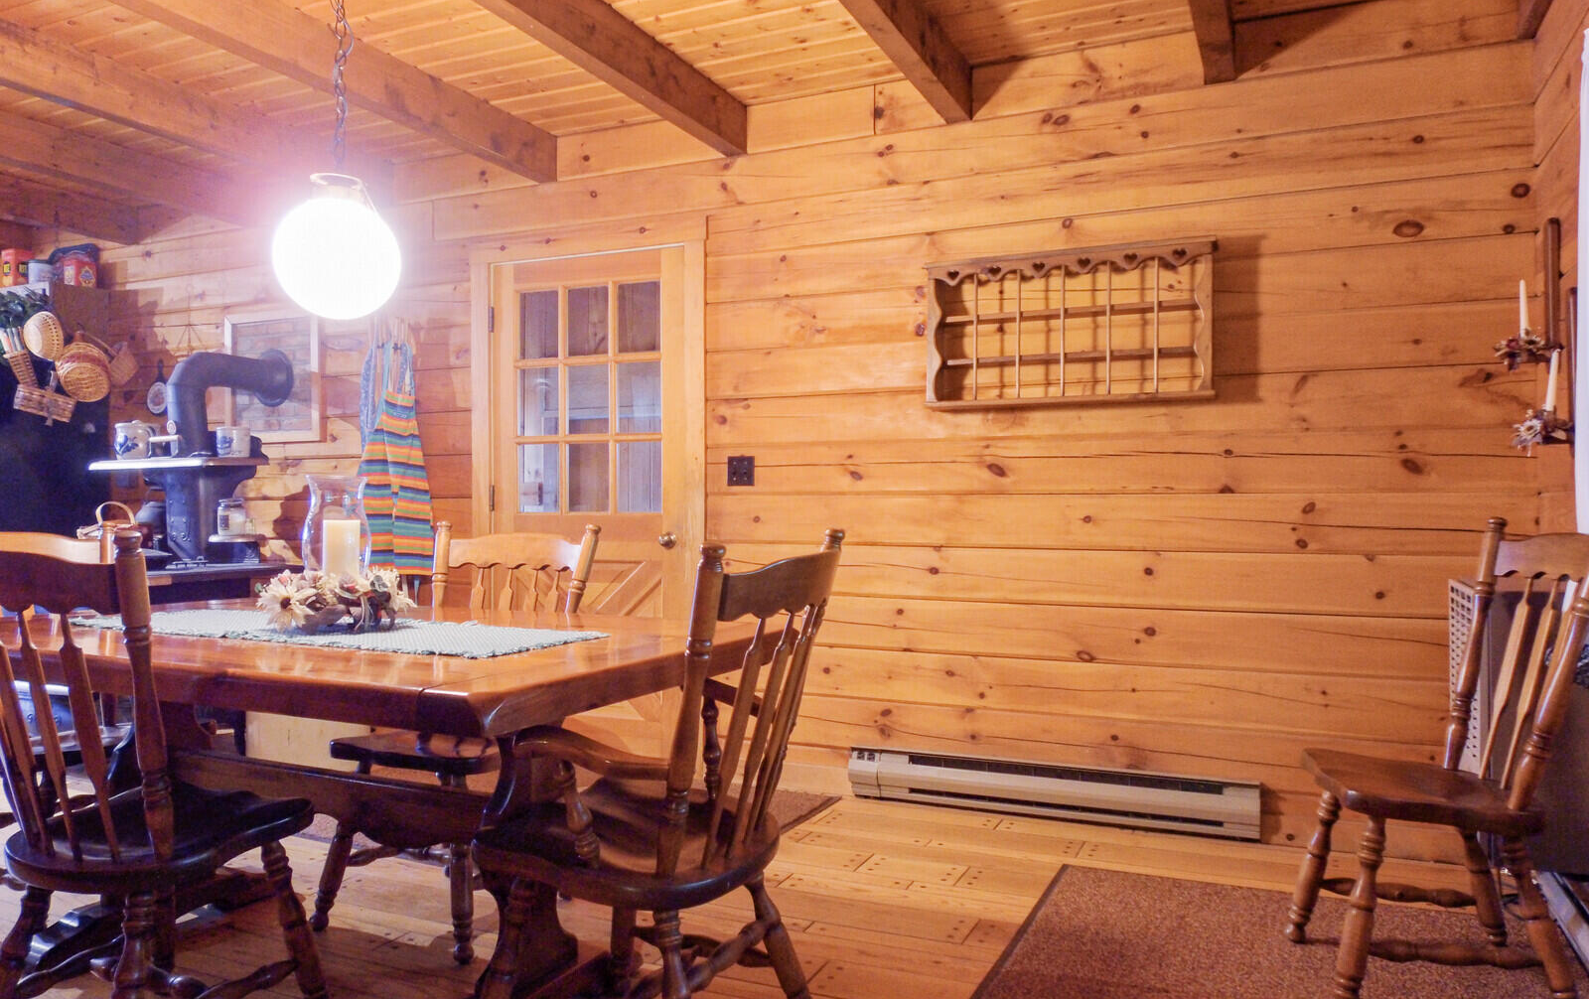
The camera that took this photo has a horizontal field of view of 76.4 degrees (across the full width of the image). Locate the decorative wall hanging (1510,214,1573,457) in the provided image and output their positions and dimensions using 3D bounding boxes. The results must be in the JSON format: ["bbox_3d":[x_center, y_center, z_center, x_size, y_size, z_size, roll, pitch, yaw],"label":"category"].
[{"bbox_3d":[1.902,-0.420,2.580,0.120,0.600,0.290,0,0,25],"label":"decorative wall hanging"}]

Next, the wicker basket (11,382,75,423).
[{"bbox_3d":[-3.586,-0.466,4.825,0.075,0.120,0.245,0,-10,23],"label":"wicker basket"}]

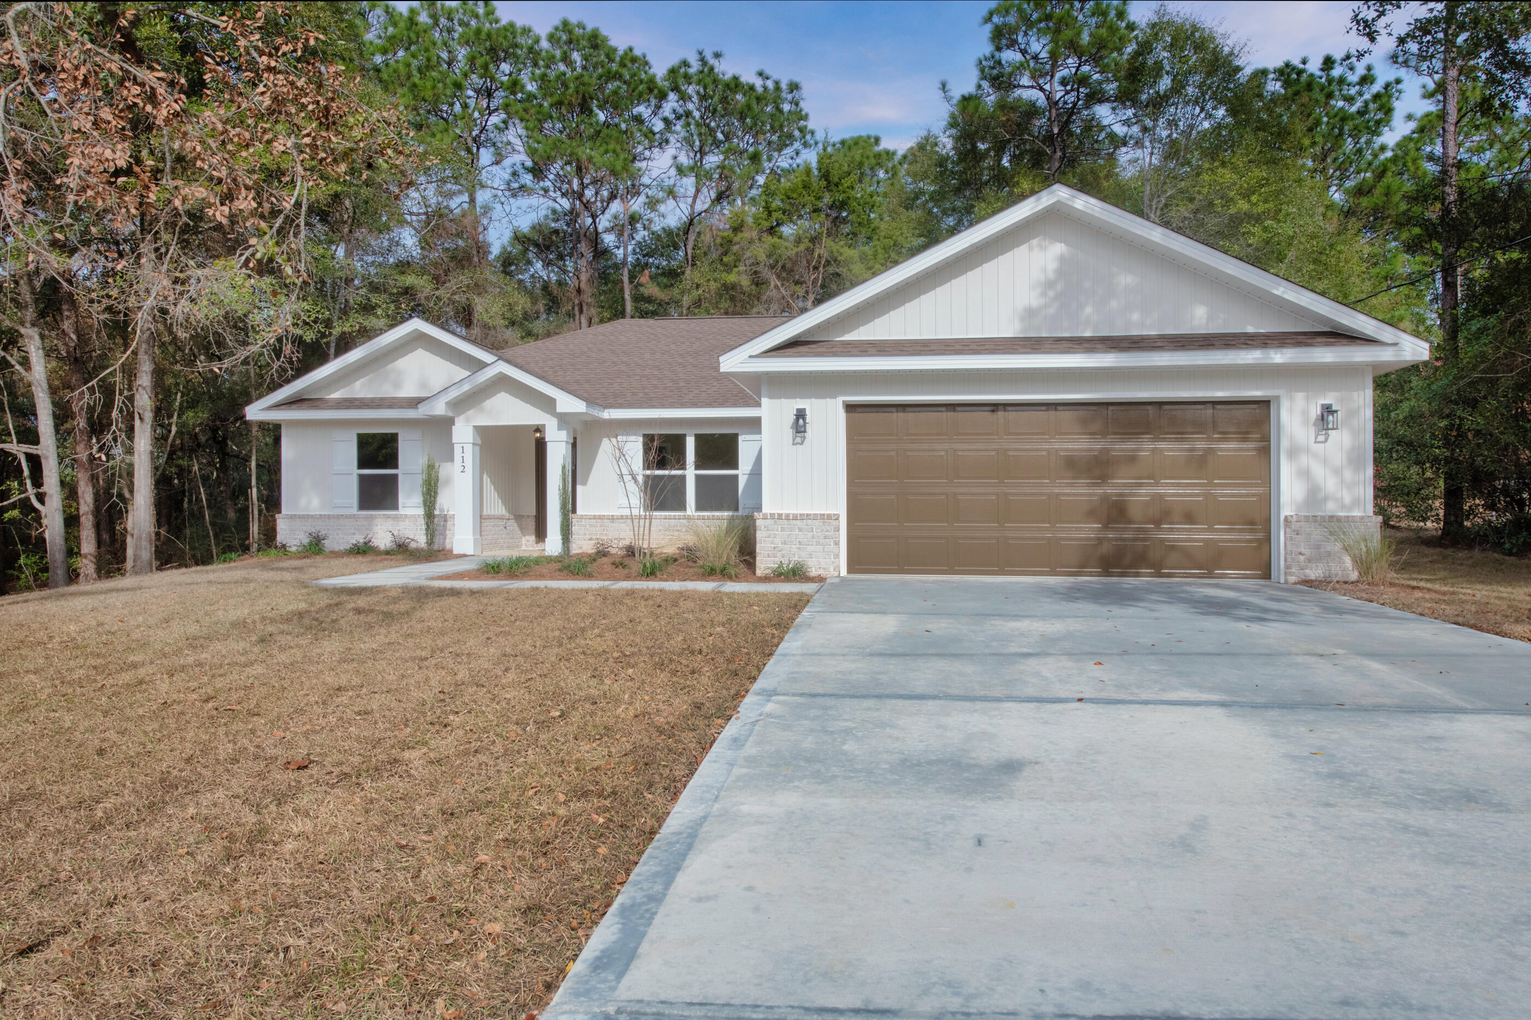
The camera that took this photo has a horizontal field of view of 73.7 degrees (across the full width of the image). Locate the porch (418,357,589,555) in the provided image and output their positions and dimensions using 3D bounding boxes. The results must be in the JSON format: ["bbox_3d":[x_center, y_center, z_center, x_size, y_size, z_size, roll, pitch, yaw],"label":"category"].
[{"bbox_3d":[-4.362,-0.864,18.581,2.970,3.340,2.350,0,0,8],"label":"porch"}]

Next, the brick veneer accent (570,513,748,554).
[{"bbox_3d":[-1.709,0.444,18.342,3.600,0.740,0.180,0,0,8],"label":"brick veneer accent"}]

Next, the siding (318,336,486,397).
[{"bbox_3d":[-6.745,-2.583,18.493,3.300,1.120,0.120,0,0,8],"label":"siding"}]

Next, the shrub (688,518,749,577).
[{"bbox_3d":[-0.647,0.469,14.112,0.890,0.780,0.800,0,0,8],"label":"shrub"}]

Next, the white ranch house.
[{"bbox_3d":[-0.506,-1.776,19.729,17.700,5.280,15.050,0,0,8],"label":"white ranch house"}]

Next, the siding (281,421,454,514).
[{"bbox_3d":[-7.075,-0.794,18.529,3.692,1.700,0.120,0,0,8],"label":"siding"}]

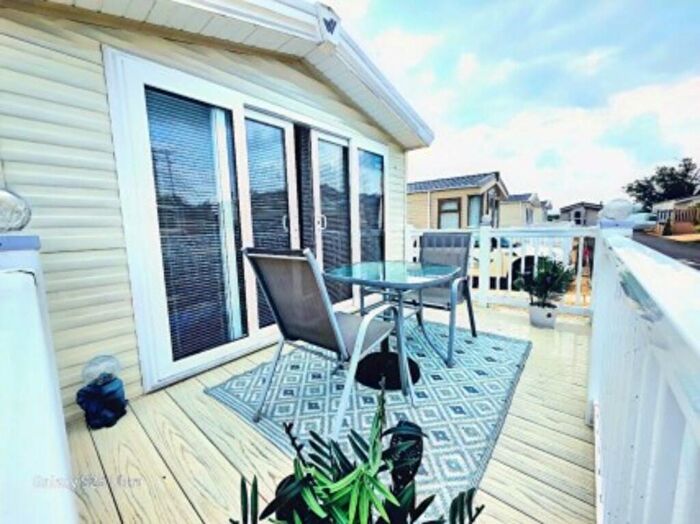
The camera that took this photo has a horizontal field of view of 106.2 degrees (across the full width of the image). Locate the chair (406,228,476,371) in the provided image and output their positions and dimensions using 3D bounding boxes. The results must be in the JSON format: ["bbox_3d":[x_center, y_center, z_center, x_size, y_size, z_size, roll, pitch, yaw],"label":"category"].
[{"bbox_3d":[0.726,0.242,2.283,0.561,0.931,0.719,3,8,39],"label":"chair"}]

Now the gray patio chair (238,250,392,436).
[{"bbox_3d":[-0.106,0.368,1.462,0.552,0.922,0.714,3,8,38],"label":"gray patio chair"}]

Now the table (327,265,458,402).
[{"bbox_3d":[0.273,0.413,1.834,0.808,0.724,0.808,4,8,41],"label":"table"}]

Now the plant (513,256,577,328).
[{"bbox_3d":[1.940,0.289,2.618,0.483,0.690,0.463,4,8,41],"label":"plant"}]

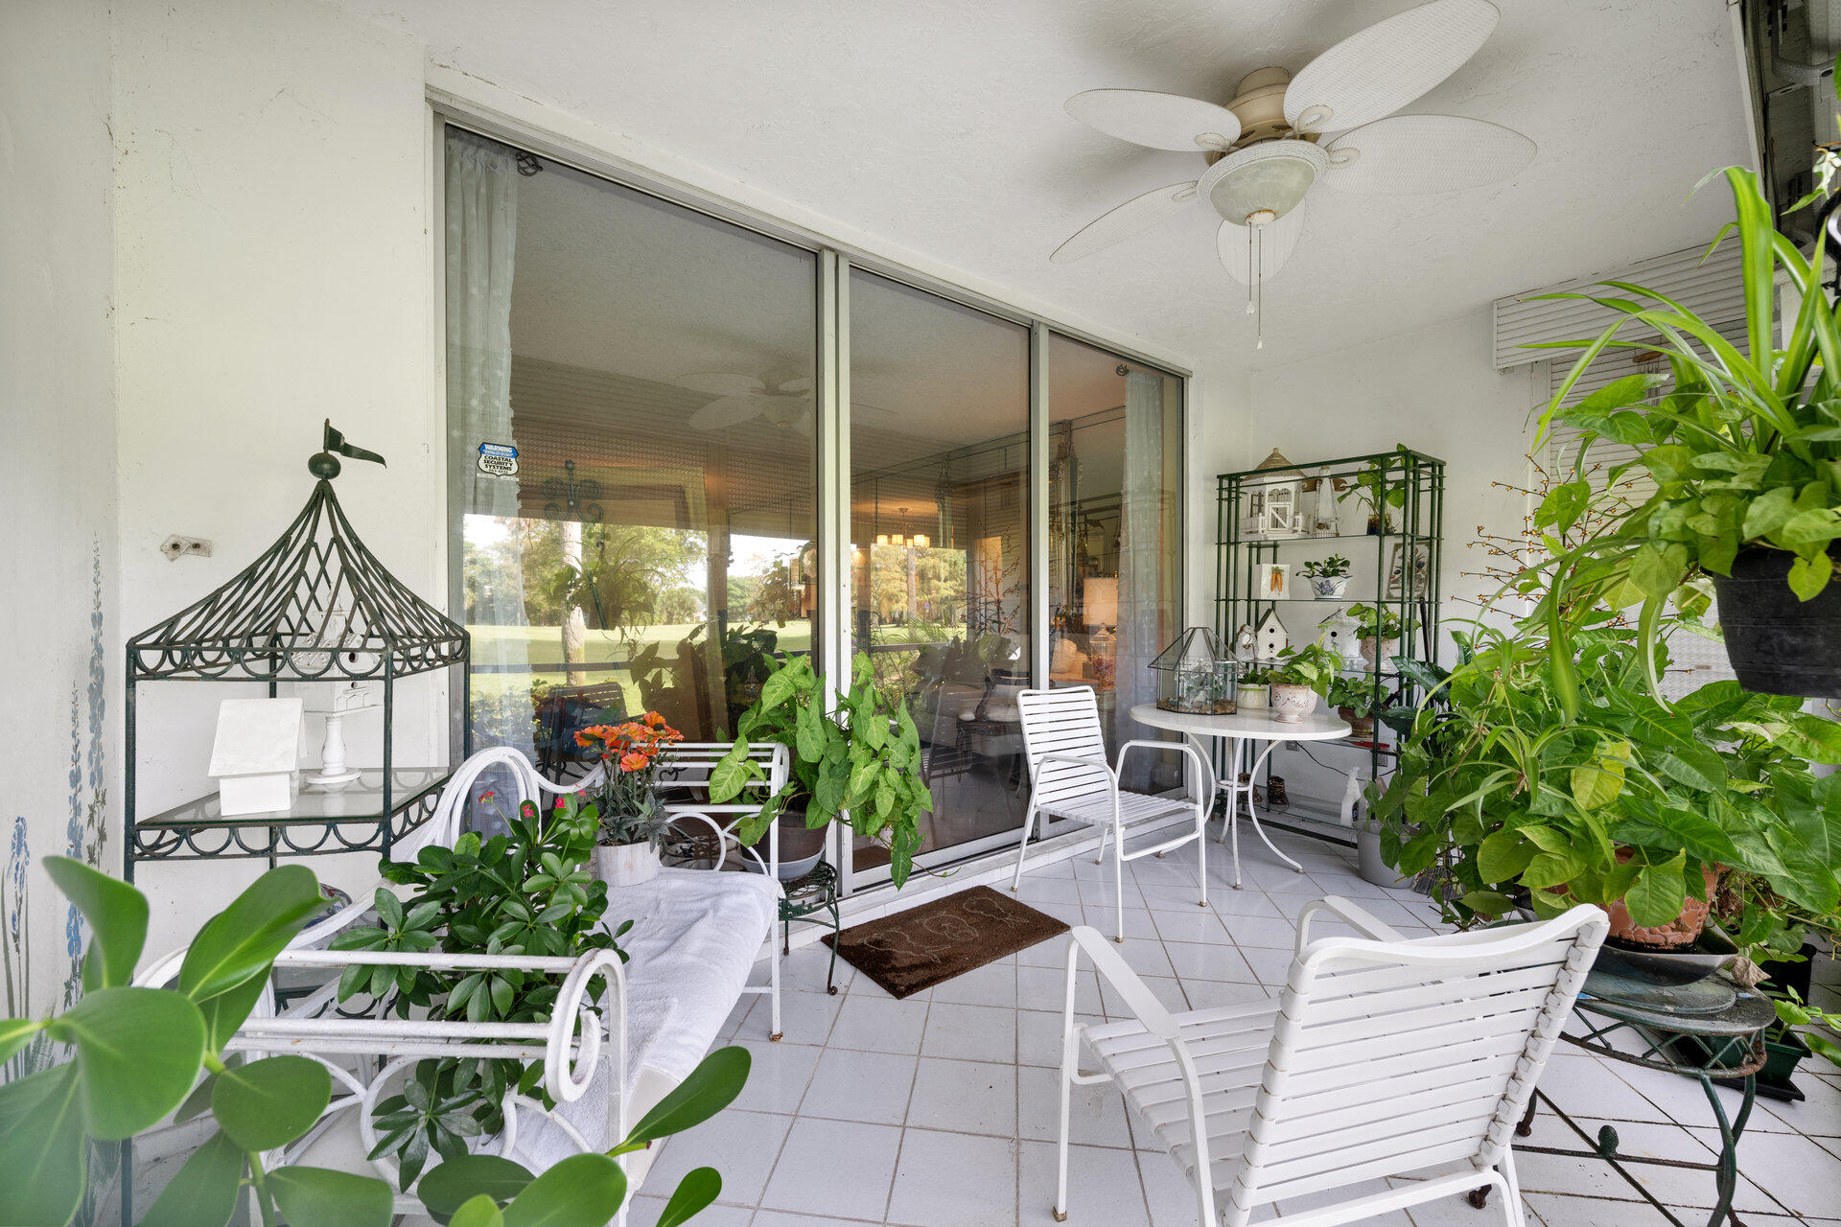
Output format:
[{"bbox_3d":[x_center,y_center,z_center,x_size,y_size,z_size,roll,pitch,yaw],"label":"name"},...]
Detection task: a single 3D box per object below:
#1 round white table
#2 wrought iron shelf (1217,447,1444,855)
[{"bbox_3d":[1.445,0.822,3.318,0.946,0.677,0.946,0,1,0],"label":"round white table"},{"bbox_3d":[2.068,0.194,3.678,0.406,1.856,0.887,-1,1,-38],"label":"wrought iron shelf"}]

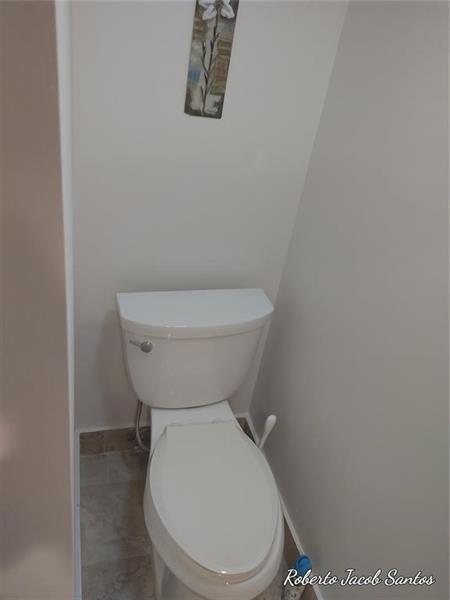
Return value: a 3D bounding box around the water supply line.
[{"bbox_3d":[-0.293,0.451,1.616,0.060,0.285,0.060,-1,33,-18],"label":"water supply line"}]

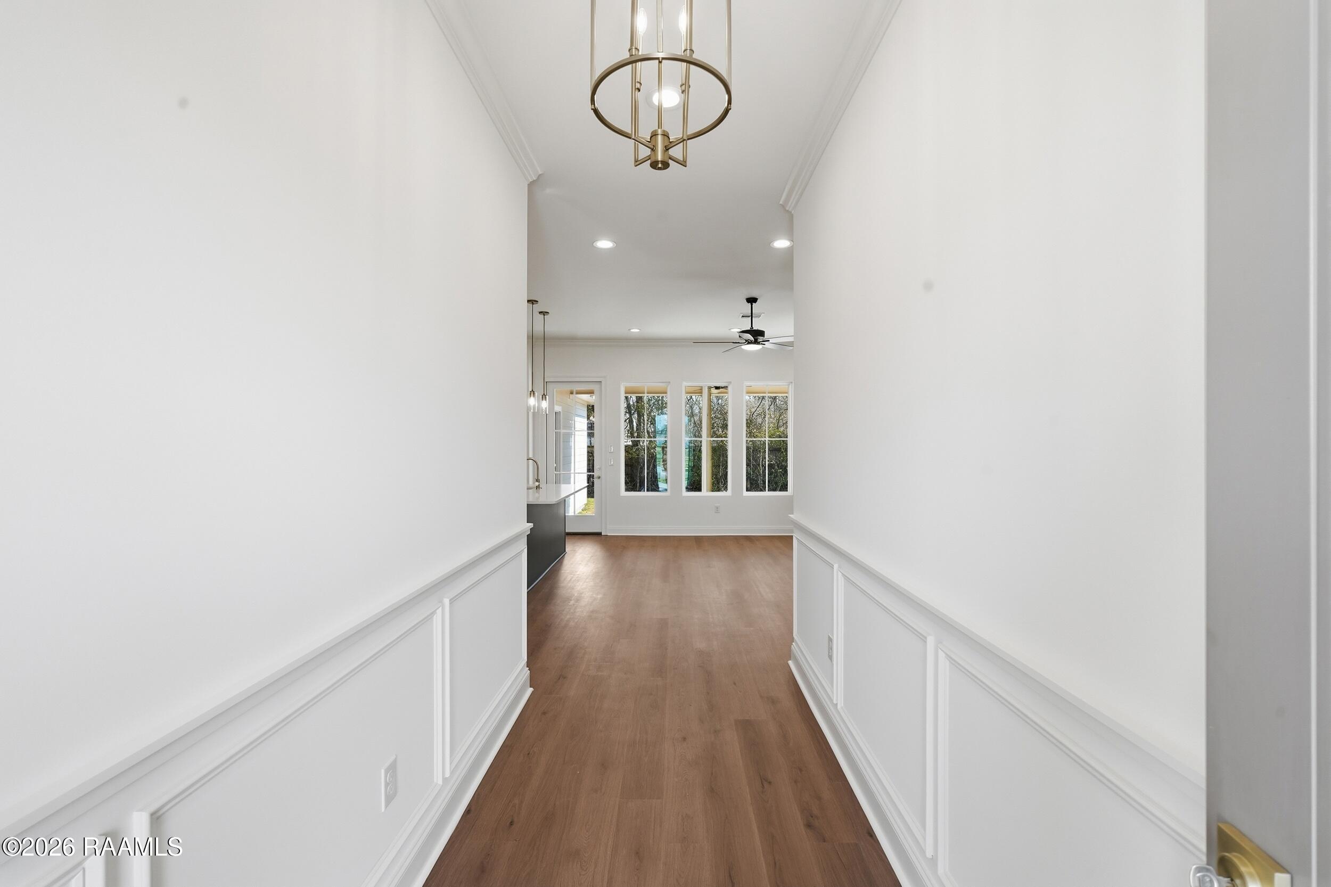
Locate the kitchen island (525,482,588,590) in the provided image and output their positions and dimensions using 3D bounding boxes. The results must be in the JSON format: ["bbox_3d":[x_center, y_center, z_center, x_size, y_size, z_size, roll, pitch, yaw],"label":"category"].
[{"bbox_3d":[-1.560,1.020,6.860,1.070,0.920,2.440,0,0,0],"label":"kitchen island"}]

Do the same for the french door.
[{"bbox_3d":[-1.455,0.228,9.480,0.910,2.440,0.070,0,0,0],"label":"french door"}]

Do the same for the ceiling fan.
[{"bbox_3d":[0.990,-1.360,6.780,1.330,0.600,1.330,0,0,0],"label":"ceiling fan"}]

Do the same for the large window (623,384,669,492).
[{"bbox_3d":[-0.312,-0.070,9.480,0.760,1.790,0.100,0,0,0],"label":"large window"}]

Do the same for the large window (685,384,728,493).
[{"bbox_3d":[0.667,-0.070,9.480,0.760,1.790,0.100,0,0,0],"label":"large window"}]

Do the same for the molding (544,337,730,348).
[{"bbox_3d":[0.150,-1.585,9.400,4.400,0.140,0.110,0,0,0],"label":"molding"}]

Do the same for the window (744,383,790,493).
[{"bbox_3d":[1.650,-0.070,9.480,0.760,1.790,0.100,0,0,0],"label":"window"}]

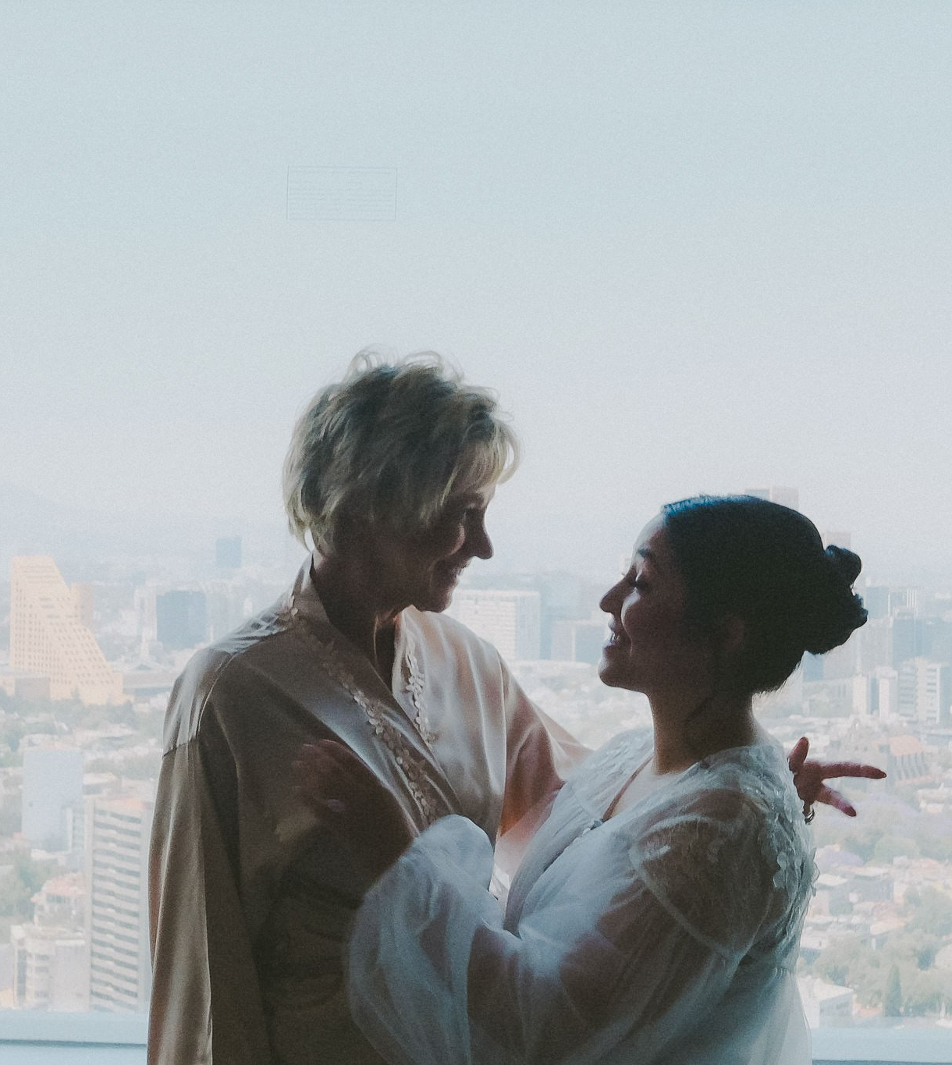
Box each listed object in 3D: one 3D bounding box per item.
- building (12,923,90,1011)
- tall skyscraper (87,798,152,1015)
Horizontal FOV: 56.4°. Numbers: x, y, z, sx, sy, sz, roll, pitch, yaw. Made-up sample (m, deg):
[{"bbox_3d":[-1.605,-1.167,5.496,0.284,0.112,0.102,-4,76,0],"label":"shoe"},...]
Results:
[{"bbox_3d":[-93.720,97.270,196.440,15.000,18.000,9.000,1,-1,-8],"label":"building"},{"bbox_3d":[-73.700,83.060,197.820,17.000,48.000,17.000,0,-1,28],"label":"tall skyscraper"}]

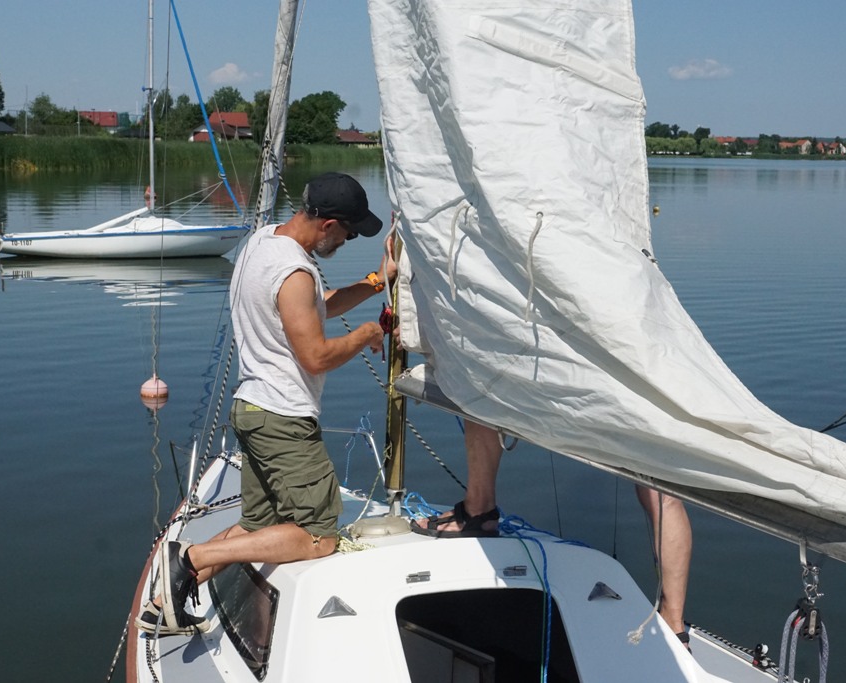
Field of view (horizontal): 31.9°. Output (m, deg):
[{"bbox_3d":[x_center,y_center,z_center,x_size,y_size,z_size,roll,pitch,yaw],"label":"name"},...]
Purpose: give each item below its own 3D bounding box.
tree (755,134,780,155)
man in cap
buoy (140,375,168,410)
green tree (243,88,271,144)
[{"bbox_3d":[144.396,-82.153,620.000,10.000,9.000,9.000,0,7,0],"label":"tree"},{"bbox_3d":[-0.513,0.195,4.880,0.800,1.500,0.580,-2,8,-18],"label":"man in cap"},{"bbox_3d":[-2.614,0.501,14.400,0.270,0.290,0.270,0,7,0],"label":"buoy"},{"bbox_3d":[-31.662,-43.916,290.000,6.300,11.500,6.300,0,7,0],"label":"green tree"}]

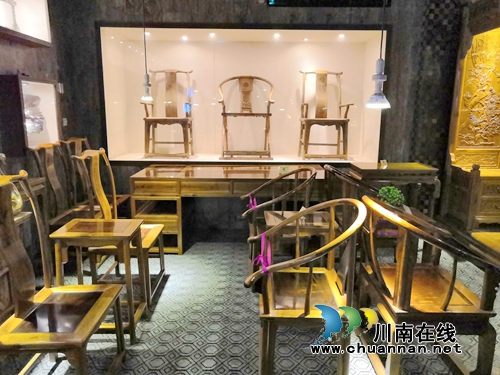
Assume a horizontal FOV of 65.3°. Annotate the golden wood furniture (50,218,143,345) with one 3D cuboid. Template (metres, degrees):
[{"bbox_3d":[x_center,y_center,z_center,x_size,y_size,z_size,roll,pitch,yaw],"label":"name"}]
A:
[{"bbox_3d":[-0.971,0.613,2.596,0.485,0.726,0.378,0,12,-1],"label":"golden wood furniture"}]

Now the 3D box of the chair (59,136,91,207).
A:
[{"bbox_3d":[-1.625,0.048,4.228,0.524,1.143,0.604,0,12,-1],"label":"chair"}]

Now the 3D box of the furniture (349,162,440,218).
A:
[{"bbox_3d":[1.606,0.165,4.538,0.827,0.846,0.498,0,12,-1],"label":"furniture"}]

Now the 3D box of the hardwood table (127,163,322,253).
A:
[{"bbox_3d":[-0.172,0.210,4.365,2.042,0.797,0.906,0,12,-1],"label":"hardwood table"}]

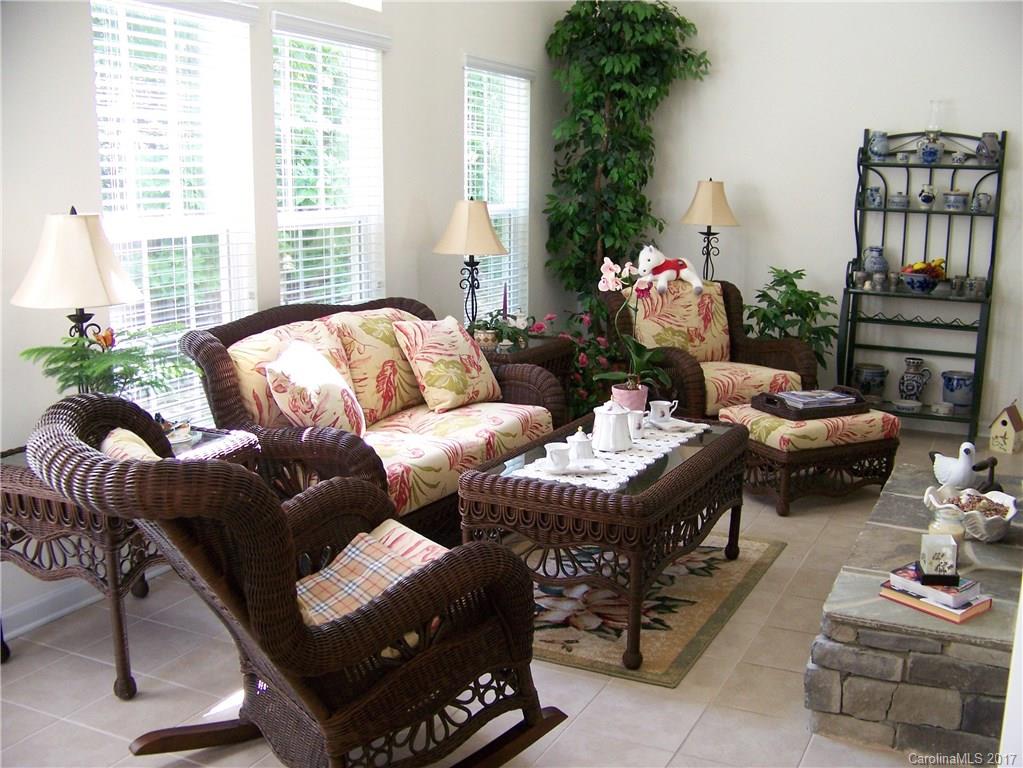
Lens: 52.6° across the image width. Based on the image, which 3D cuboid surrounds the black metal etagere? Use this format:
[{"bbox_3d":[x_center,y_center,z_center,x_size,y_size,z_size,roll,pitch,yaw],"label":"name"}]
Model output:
[{"bbox_3d":[2.338,-0.559,5.966,0.774,1.784,0.380,5,12,23],"label":"black metal etagere"}]

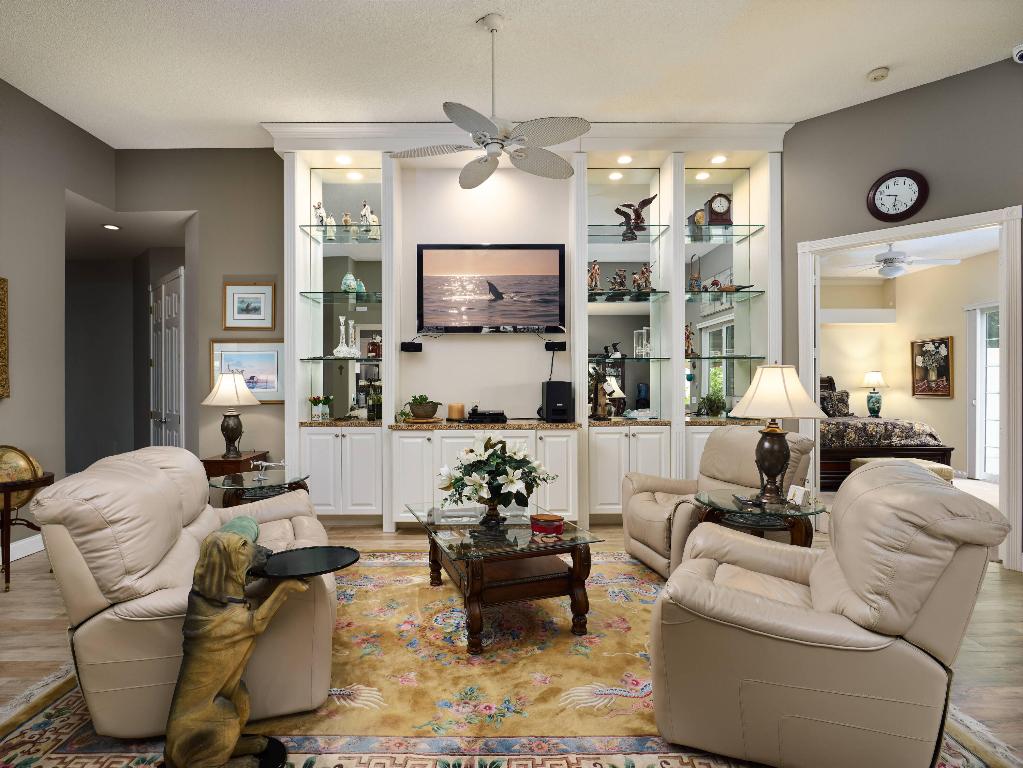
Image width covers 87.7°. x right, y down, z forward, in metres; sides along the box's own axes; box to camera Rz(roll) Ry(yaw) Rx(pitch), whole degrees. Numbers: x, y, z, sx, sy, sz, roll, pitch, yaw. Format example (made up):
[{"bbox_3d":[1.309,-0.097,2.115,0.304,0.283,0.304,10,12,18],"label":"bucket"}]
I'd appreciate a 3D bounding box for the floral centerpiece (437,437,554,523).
[{"bbox_3d":[-0.090,0.578,3.200,0.700,0.515,0.600,0,0,0],"label":"floral centerpiece"}]

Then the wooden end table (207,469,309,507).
[{"bbox_3d":[-1.777,0.975,3.720,0.660,0.630,0.600,0,0,-21],"label":"wooden end table"}]

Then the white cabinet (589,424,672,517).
[{"bbox_3d":[1.058,0.768,4.910,0.735,0.790,0.300,0,0,-1],"label":"white cabinet"}]

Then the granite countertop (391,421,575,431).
[{"bbox_3d":[-0.225,0.367,4.730,1.620,0.045,0.520,0,0,-1],"label":"granite countertop"}]

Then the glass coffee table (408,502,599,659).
[{"bbox_3d":[-0.108,1.018,3.030,0.775,0.485,1.170,0,0,-22],"label":"glass coffee table"}]

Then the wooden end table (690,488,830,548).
[{"bbox_3d":[1.340,0.975,2.940,0.680,0.650,0.680,0,0,34],"label":"wooden end table"}]

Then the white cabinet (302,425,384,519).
[{"bbox_3d":[-1.473,0.757,4.775,0.710,0.765,0.350,0,0,0],"label":"white cabinet"}]

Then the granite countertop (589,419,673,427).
[{"bbox_3d":[1.025,0.348,4.745,0.720,0.042,0.340,0,0,0],"label":"granite countertop"}]

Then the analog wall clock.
[{"bbox_3d":[3.006,-1.466,4.143,0.400,0.400,0.050,0,0,43],"label":"analog wall clock"}]

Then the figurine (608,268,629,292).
[{"bbox_3d":[0.960,-0.914,4.740,0.180,0.228,0.120,0,0,0],"label":"figurine"}]

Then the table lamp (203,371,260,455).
[{"bbox_3d":[-2.475,0.272,4.720,0.515,0.740,0.515,0,0,0],"label":"table lamp"}]

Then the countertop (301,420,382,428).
[{"bbox_3d":[-1.474,0.353,4.745,0.720,0.042,0.340,0,0,0],"label":"countertop"}]

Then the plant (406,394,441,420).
[{"bbox_3d":[-0.790,0.205,4.790,0.310,0.230,0.250,0,0,0],"label":"plant"}]

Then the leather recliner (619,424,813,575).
[{"bbox_3d":[1.415,0.775,3.645,0.960,0.970,0.930,0,0,-11],"label":"leather recliner"}]

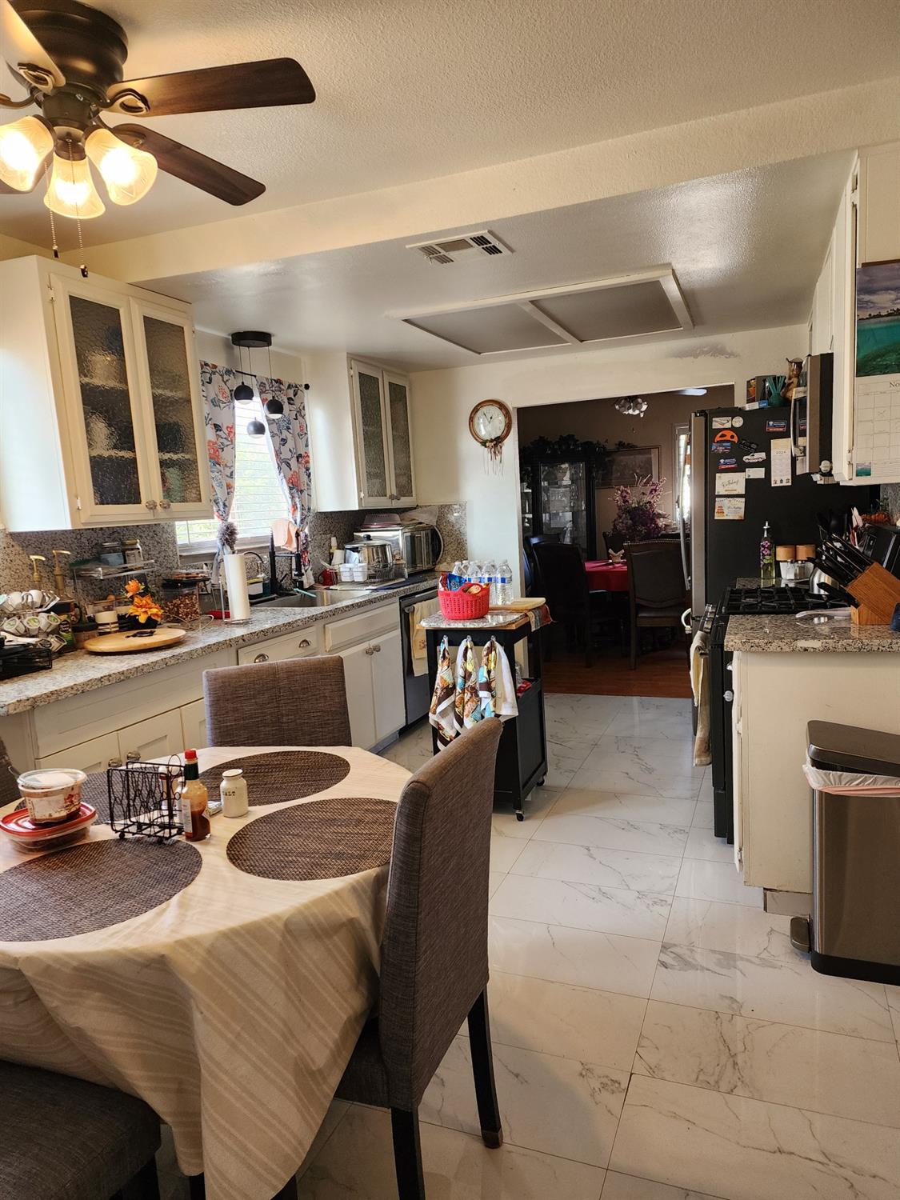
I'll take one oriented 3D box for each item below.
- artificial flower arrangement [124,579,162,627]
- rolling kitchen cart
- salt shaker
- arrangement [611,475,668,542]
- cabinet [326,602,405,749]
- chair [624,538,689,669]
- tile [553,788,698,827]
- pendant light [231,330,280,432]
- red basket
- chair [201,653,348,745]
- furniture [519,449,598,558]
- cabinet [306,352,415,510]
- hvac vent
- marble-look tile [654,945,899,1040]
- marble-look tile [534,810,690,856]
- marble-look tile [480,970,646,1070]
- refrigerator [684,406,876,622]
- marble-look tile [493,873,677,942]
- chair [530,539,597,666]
[{"bbox_3d":[-1.317,0.030,3.411,0.160,0.235,0.150,-6,8,-21],"label":"artificial flower arrangement"},{"bbox_3d":[0.172,0.516,3.754,0.480,0.886,0.480,-1,8,22],"label":"rolling kitchen cart"},{"bbox_3d":[-0.471,0.422,1.735,0.057,0.093,0.057,-2,7,8],"label":"salt shaker"},{"bbox_3d":[1.713,-0.729,7.204,0.460,0.790,0.420,-1,8,22],"label":"arrangement"},{"bbox_3d":[-0.695,0.434,4.487,0.590,0.810,0.870,0,8,22],"label":"cabinet"},{"bbox_3d":[1.653,0.016,6.441,0.490,1.030,0.600,-1,7,13],"label":"chair"},{"bbox_3d":[0.788,0.947,3.624,0.610,0.010,0.305,-1,8,22],"label":"tile"},{"bbox_3d":[-0.988,-1.087,4.099,0.240,0.520,0.230,-4,7,-8],"label":"pendant light"},{"bbox_3d":[0.056,0.002,3.655,0.210,0.155,0.245,-4,7,-11],"label":"red basket"},{"bbox_3d":[-0.472,0.692,2.287,0.450,0.945,0.600,-4,7,-10],"label":"chair"},{"bbox_3d":[1.077,-0.695,8.830,1.050,1.900,0.450,0,8,22],"label":"furniture"},{"bbox_3d":[-0.565,-1.121,5.523,0.320,0.960,0.940,-1,8,22],"label":"cabinet"},{"bbox_3d":[0.037,-1.321,3.010,0.315,0.025,0.300,-1,8,22],"label":"hvac vent"},{"bbox_3d":[0.898,1.106,2.275,0.610,0.010,0.305,-1,8,22],"label":"marble-look tile"},{"bbox_3d":[0.675,0.988,3.344,0.610,0.010,0.305,-1,8,22],"label":"marble-look tile"},{"bbox_3d":[0.220,1.147,2.215,0.611,0.010,0.301,0,8,22],"label":"marble-look tile"},{"bbox_3d":[1.861,-0.148,4.615,0.920,1.790,0.910,-1,8,22],"label":"refrigerator"},{"bbox_3d":[0.446,1.066,2.772,0.611,0.010,0.303,0,8,22],"label":"marble-look tile"},{"bbox_3d":[1.093,0.014,6.803,0.480,1.030,0.610,3,9,42],"label":"chair"}]

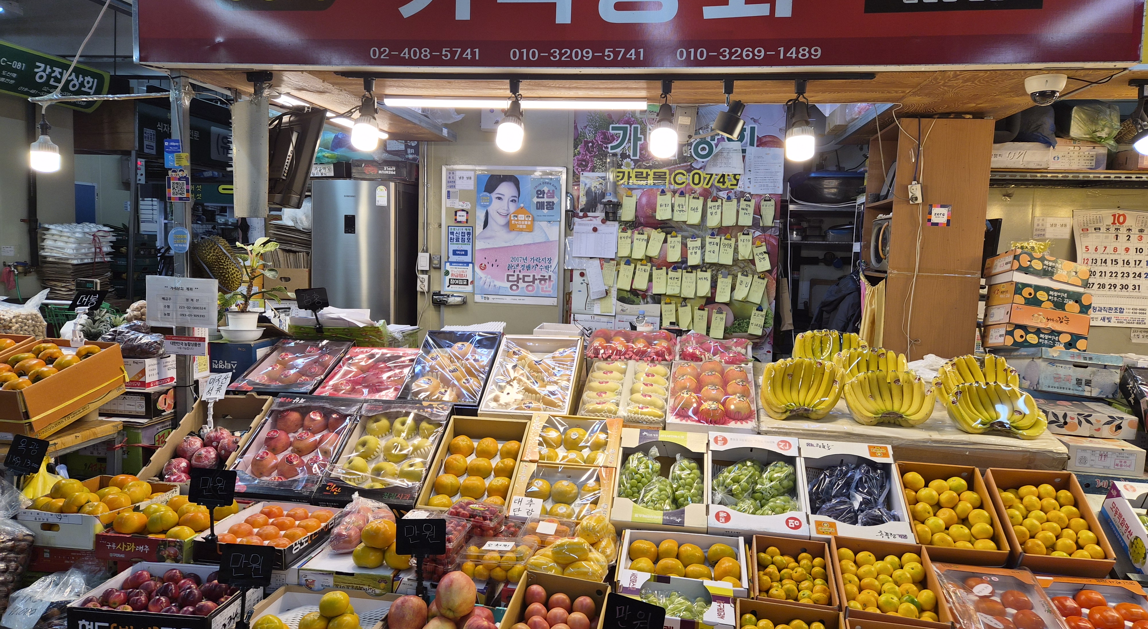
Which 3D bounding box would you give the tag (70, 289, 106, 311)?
[{"bbox_3d":[-1.730,-0.049,2.719,0.115,0.083,0.006,0,-32,1],"label":"tag"}]

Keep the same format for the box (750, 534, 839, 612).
[{"bbox_3d":[0.611,0.765,2.142,0.210,0.120,0.286,3,17,11],"label":"box"}]

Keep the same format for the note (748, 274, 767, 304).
[{"bbox_3d":[1.237,-0.170,5.138,0.095,0.185,0.012,15,7,6],"label":"note"}]

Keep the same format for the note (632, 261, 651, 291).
[{"bbox_3d":[0.465,-0.264,5.239,0.096,0.191,0.012,10,7,7],"label":"note"}]

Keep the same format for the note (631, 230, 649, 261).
[{"bbox_3d":[0.441,-0.463,5.070,0.089,0.180,0.012,8,6,7],"label":"note"}]

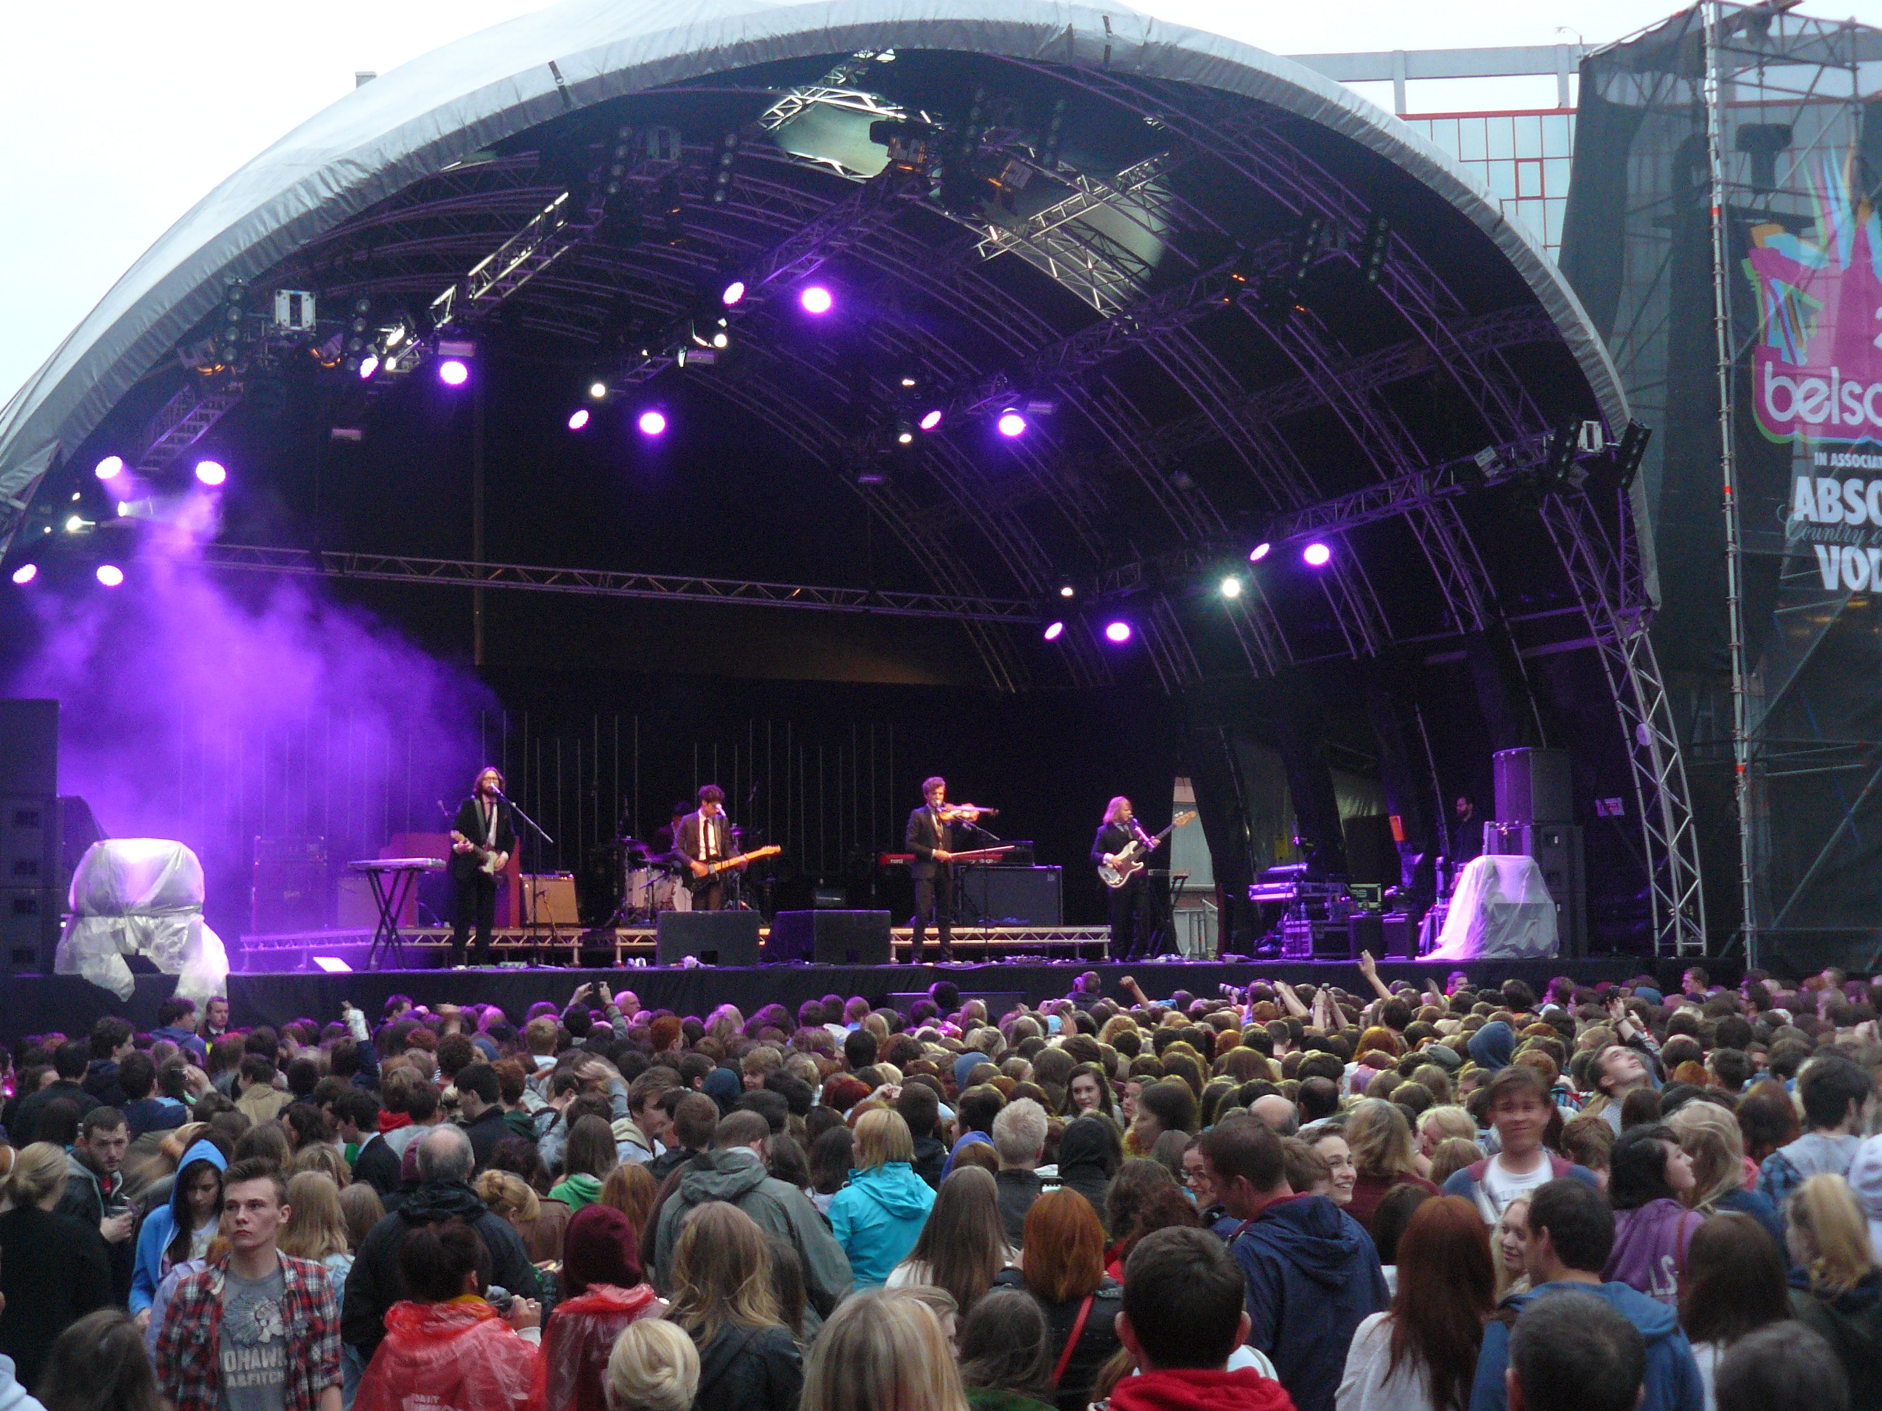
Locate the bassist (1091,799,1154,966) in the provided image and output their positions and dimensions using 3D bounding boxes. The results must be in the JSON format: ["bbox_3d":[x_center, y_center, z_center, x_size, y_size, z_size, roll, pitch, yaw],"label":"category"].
[{"bbox_3d":[1.800,1.720,29.100,0.580,1.660,0.450,2,-5,-27],"label":"bassist"}]

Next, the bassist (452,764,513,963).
[{"bbox_3d":[-4.134,1.453,26.500,0.580,1.800,0.450,1,-5,-18],"label":"bassist"}]

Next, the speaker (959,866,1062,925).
[{"bbox_3d":[0.704,1.934,29.600,1.080,0.620,0.420,2,-5,-25],"label":"speaker"}]

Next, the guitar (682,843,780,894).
[{"bbox_3d":[-1.927,1.505,27.200,0.970,0.320,0.080,-21,7,13],"label":"guitar"}]

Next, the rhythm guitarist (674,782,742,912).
[{"bbox_3d":[-2.175,1.585,27.400,0.600,1.700,0.420,1,-4,-14],"label":"rhythm guitarist"}]

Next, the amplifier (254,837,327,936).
[{"bbox_3d":[-6.316,1.748,28.500,0.720,0.950,0.360,2,-5,-27],"label":"amplifier"}]

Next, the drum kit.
[{"bbox_3d":[-2.716,1.671,29.400,1.650,1.100,1.250,3,-5,-33],"label":"drum kit"}]

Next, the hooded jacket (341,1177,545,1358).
[{"bbox_3d":[-1.389,1.663,8.174,0.550,0.700,0.360,0,-4,2],"label":"hooded jacket"}]

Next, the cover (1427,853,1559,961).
[{"bbox_3d":[5.679,2.072,30.200,1.080,1.100,0.900,3,-6,-36],"label":"cover"}]

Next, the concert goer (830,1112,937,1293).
[{"bbox_3d":[-0.206,2.255,10.540,0.430,1.600,0.310,2,-5,-25],"label":"concert goer"}]

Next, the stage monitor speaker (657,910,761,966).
[{"bbox_3d":[-2.018,2.018,25.500,0.870,0.470,0.620,0,-5,-9],"label":"stage monitor speaker"}]

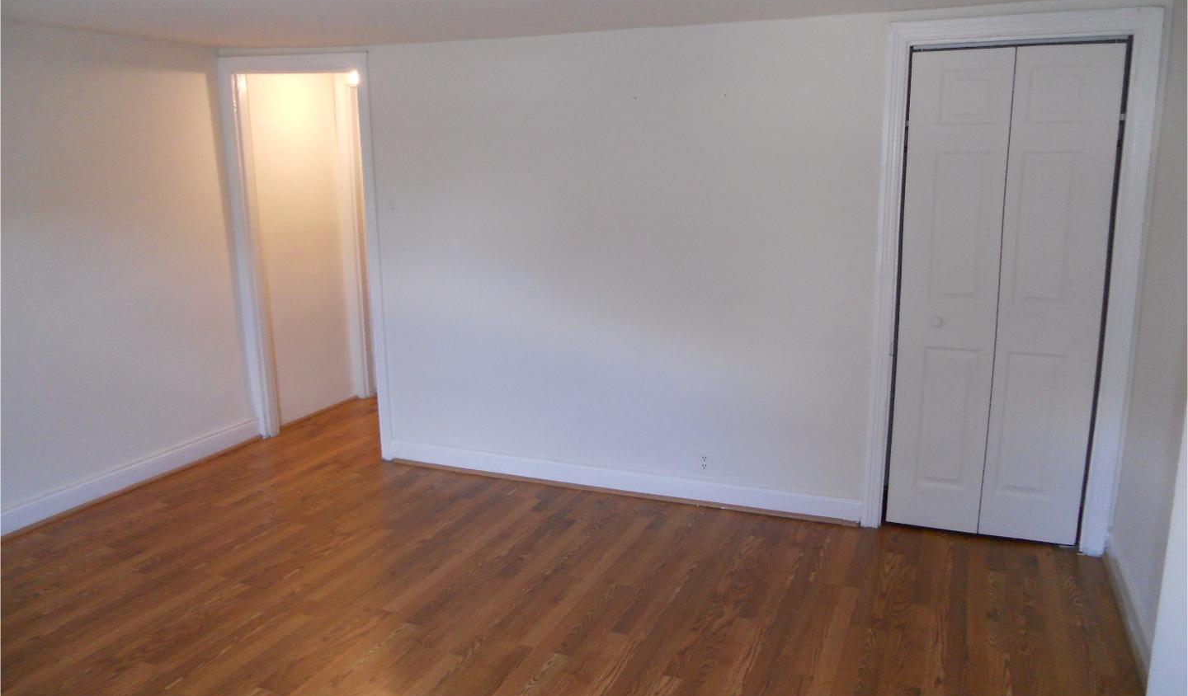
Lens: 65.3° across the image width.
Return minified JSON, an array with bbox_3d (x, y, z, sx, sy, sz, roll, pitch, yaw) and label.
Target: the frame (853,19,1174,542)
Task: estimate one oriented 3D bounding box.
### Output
[{"bbox_3d":[1.628,-0.227,3.744,0.948,2.114,0.110,4,13,22],"label":"frame"}]

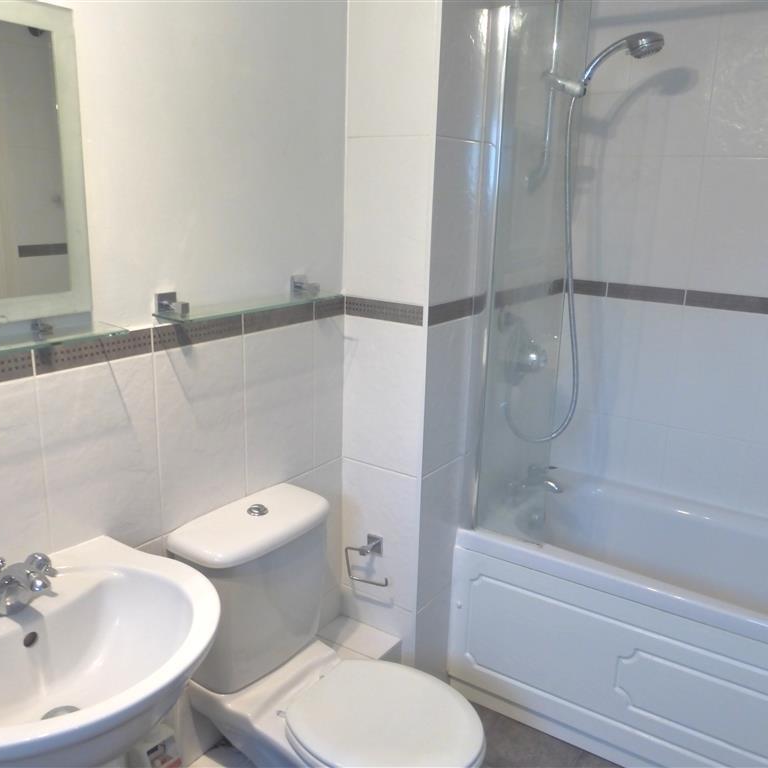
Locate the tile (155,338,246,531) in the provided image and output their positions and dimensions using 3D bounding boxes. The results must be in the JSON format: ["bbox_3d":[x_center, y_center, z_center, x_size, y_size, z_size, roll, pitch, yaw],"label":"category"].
[{"bbox_3d":[-0.404,0.108,1.586,0.010,0.401,0.250,12,18,33],"label":"tile"}]

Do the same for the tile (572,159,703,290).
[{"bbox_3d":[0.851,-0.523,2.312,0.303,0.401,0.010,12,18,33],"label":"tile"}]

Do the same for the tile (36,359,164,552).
[{"bbox_3d":[-0.539,0.155,1.377,0.010,0.400,0.243,12,18,33],"label":"tile"}]

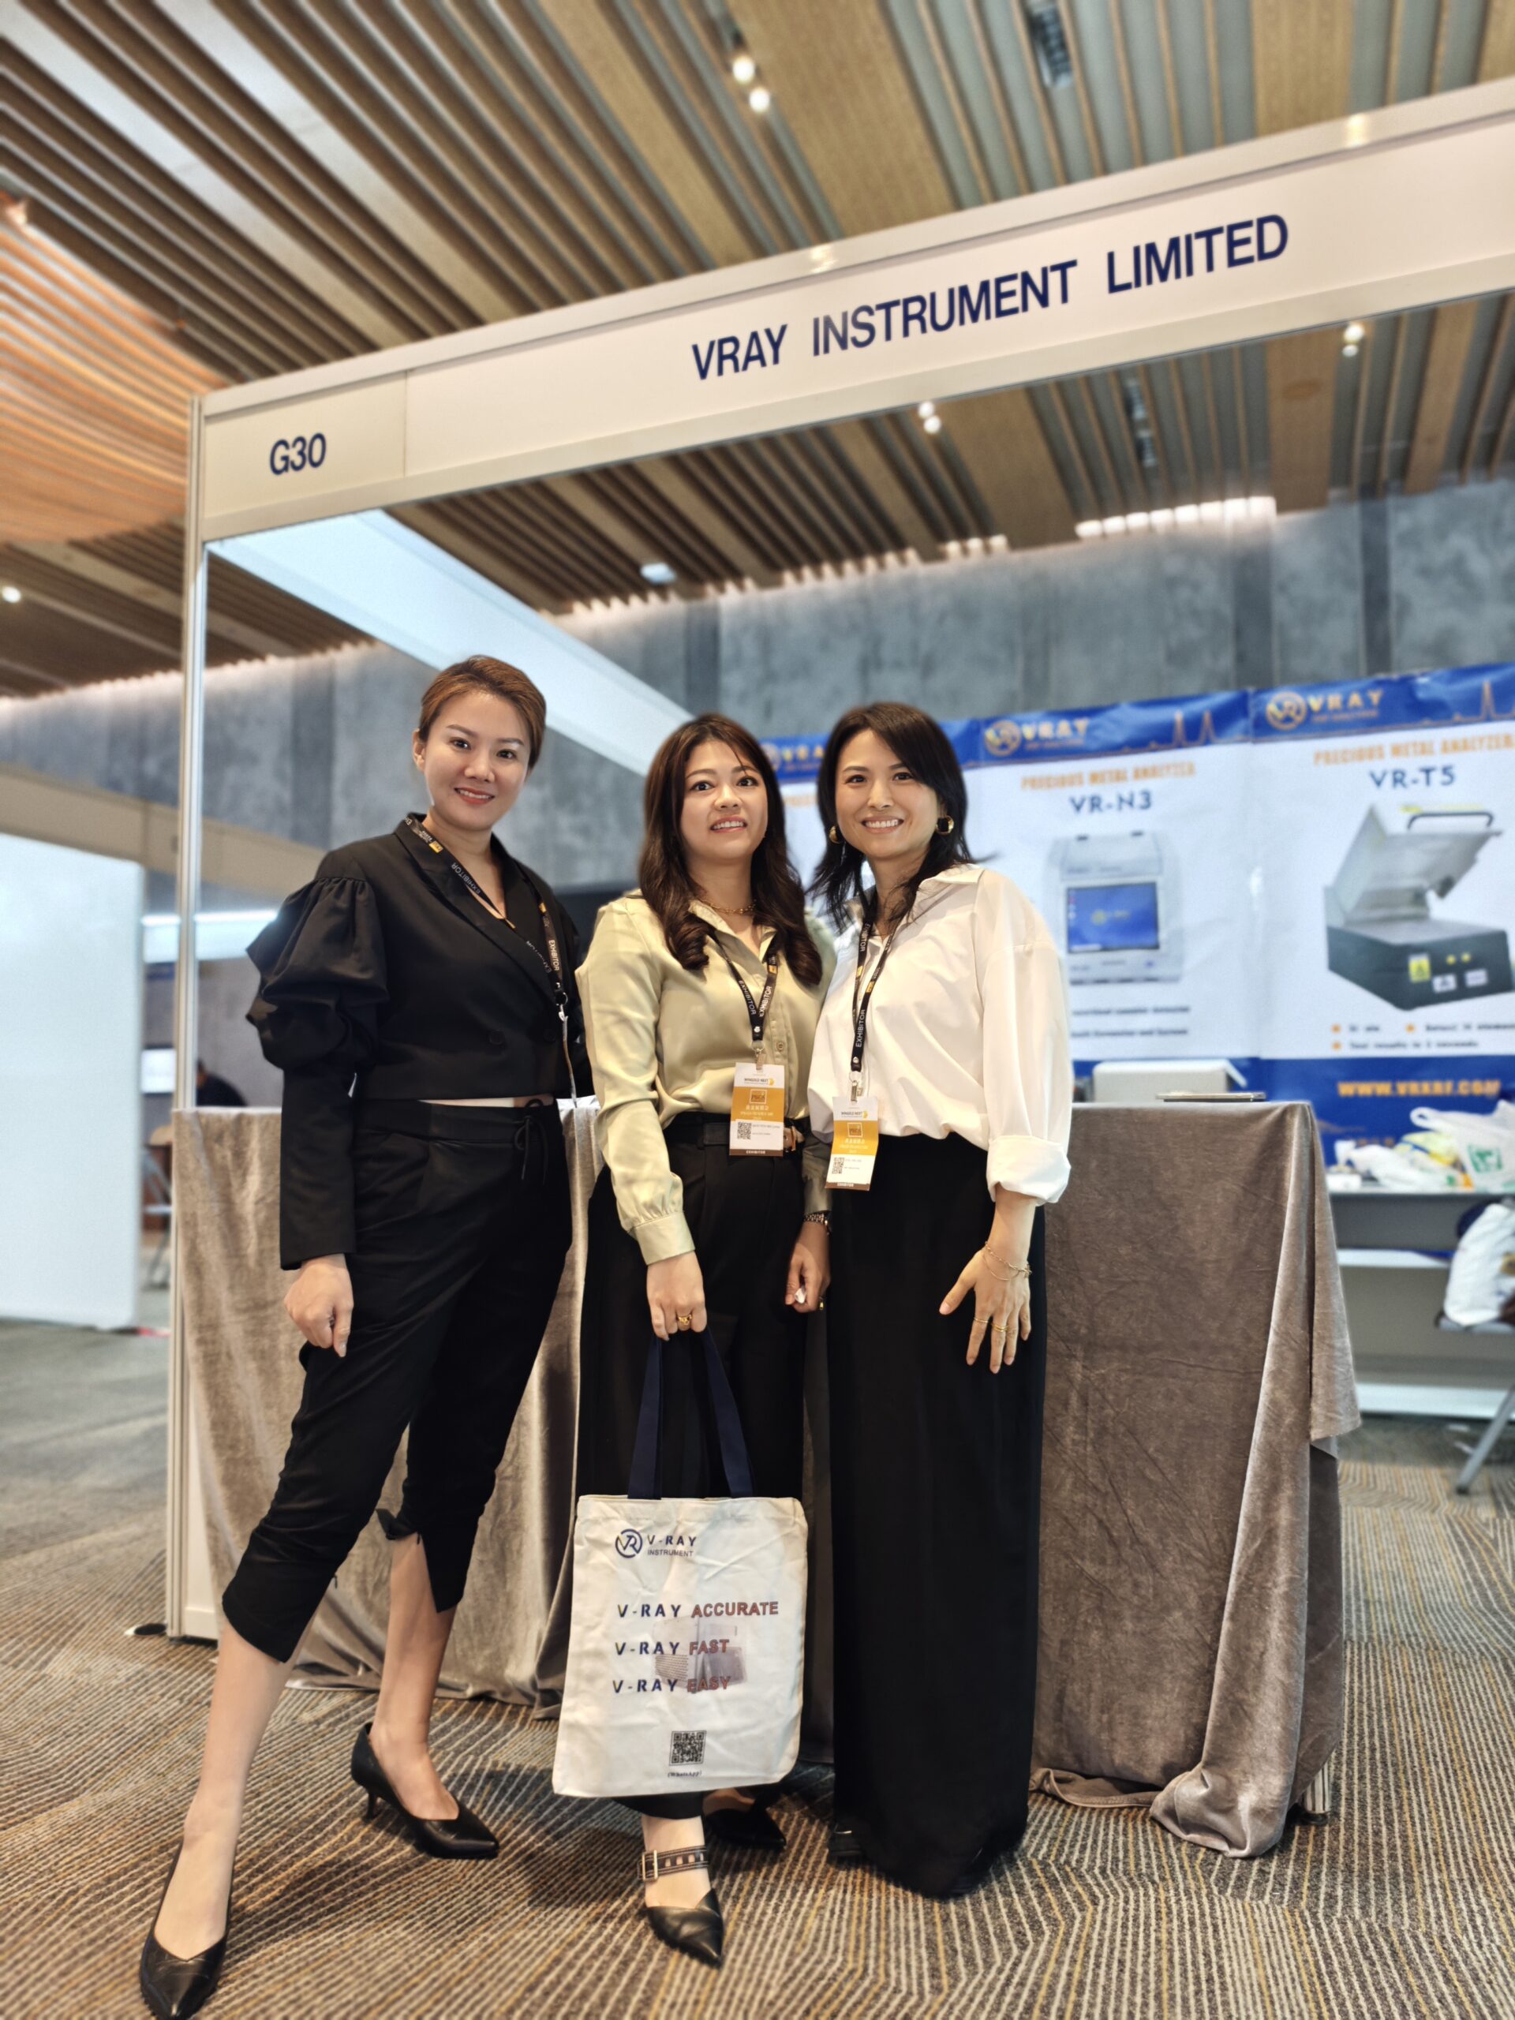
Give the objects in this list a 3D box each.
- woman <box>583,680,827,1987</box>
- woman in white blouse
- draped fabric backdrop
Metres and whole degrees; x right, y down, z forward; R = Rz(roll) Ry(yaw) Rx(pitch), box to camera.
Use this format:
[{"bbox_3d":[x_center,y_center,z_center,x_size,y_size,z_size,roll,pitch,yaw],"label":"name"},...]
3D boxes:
[{"bbox_3d":[-0.066,0.363,1.859,0.410,1.580,0.350,2,-5,-28],"label":"woman"},{"bbox_3d":[0.239,0.355,1.909,0.430,1.600,0.340,-3,-5,30],"label":"woman in white blouse"},{"bbox_3d":[-0.086,0.687,2.434,2.110,1.020,0.500,-2,-5,20],"label":"draped fabric backdrop"}]

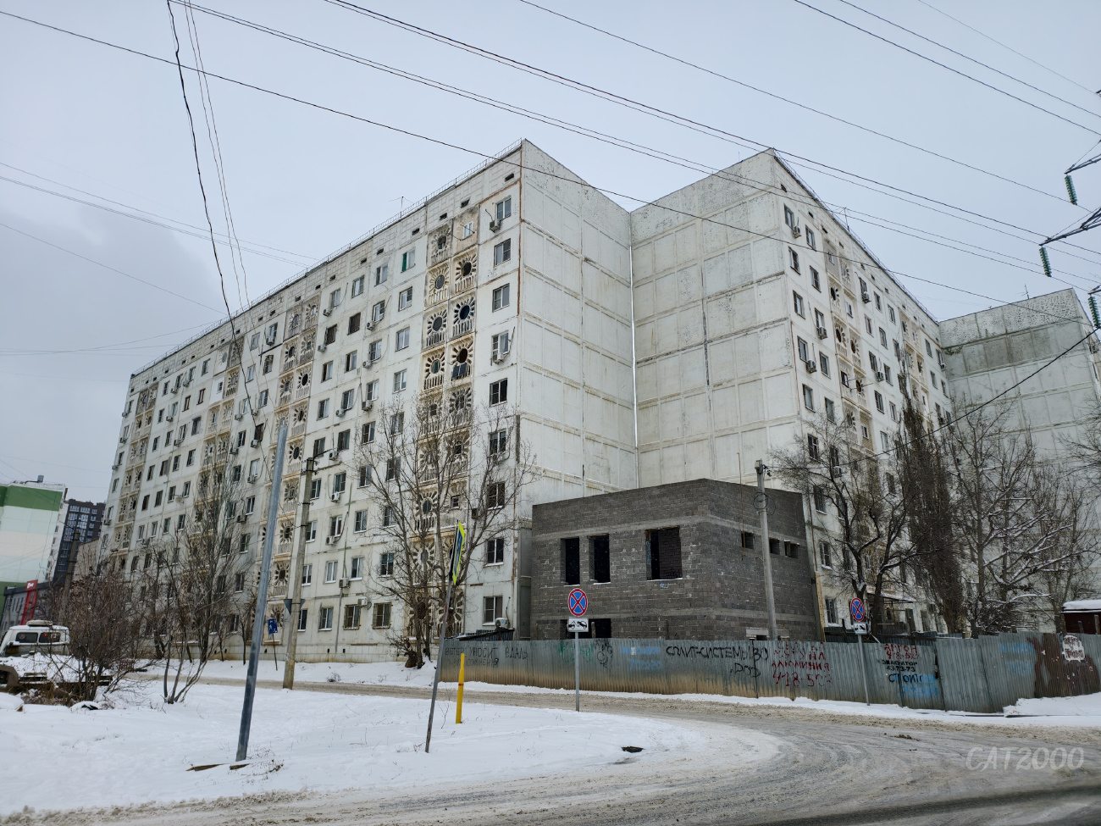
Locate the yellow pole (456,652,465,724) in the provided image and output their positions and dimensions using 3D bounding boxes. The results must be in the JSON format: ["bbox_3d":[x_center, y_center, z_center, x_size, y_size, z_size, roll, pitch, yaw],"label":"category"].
[{"bbox_3d":[-1.902,5.856,15.579,0.110,1.399,0.110,2,-18,-6],"label":"yellow pole"}]

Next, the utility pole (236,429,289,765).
[{"bbox_3d":[-4.306,2.511,10.994,0.140,4.966,0.140,7,-19,-20],"label":"utility pole"}]

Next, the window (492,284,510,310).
[{"bbox_3d":[-2.826,-6.717,42.810,1.400,1.450,0.150,-15,-23,39],"label":"window"}]

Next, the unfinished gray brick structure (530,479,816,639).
[{"bbox_3d":[6.294,8.897,38.037,10.529,8.900,10.191,-15,-23,39],"label":"unfinished gray brick structure"}]

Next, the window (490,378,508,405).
[{"bbox_3d":[-2.857,-1.117,41.027,1.400,1.450,0.150,-15,-23,39],"label":"window"}]

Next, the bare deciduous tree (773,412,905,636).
[{"bbox_3d":[12.994,5.713,32.297,5.900,11.451,5.800,-7,-19,21],"label":"bare deciduous tree"}]

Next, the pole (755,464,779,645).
[{"bbox_3d":[8.351,6.002,28.006,0.360,8.649,0.360,-5,-18,16],"label":"pole"}]

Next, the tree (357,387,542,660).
[{"bbox_3d":[-5.335,5.699,37.984,8.200,14.344,7.000,3,-18,-8],"label":"tree"}]

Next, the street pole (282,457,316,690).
[{"bbox_3d":[-9.422,5.825,27.455,0.380,8.532,0.380,6,-19,-18],"label":"street pole"}]

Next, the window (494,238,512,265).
[{"bbox_3d":[-2.795,-9.544,43.696,1.400,1.450,0.150,-15,-23,39],"label":"window"}]

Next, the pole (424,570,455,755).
[{"bbox_3d":[-1.687,3.652,11.403,0.070,3.040,0.070,8,-18,-6],"label":"pole"}]

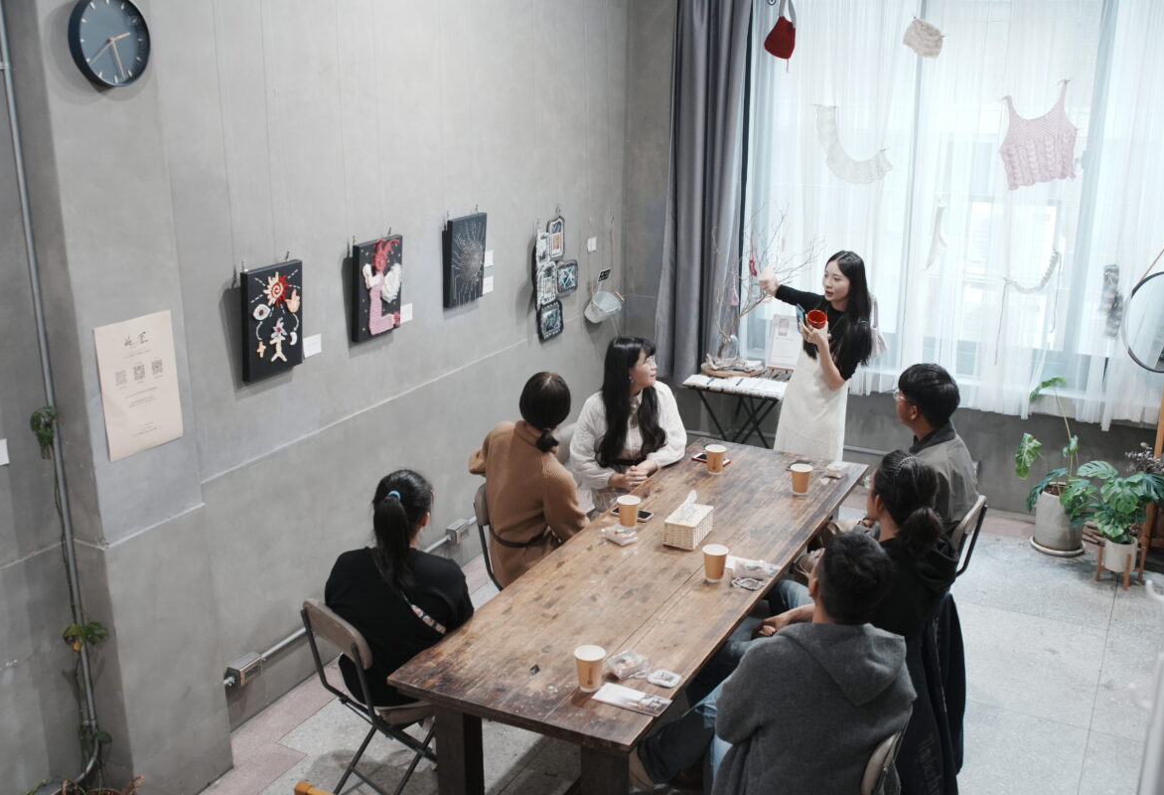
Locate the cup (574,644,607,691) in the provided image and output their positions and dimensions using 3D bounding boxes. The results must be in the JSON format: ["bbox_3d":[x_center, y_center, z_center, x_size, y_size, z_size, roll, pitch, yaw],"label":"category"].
[{"bbox_3d":[0.023,0.770,3.276,0.088,0.104,0.088,0,16,0],"label":"cup"}]

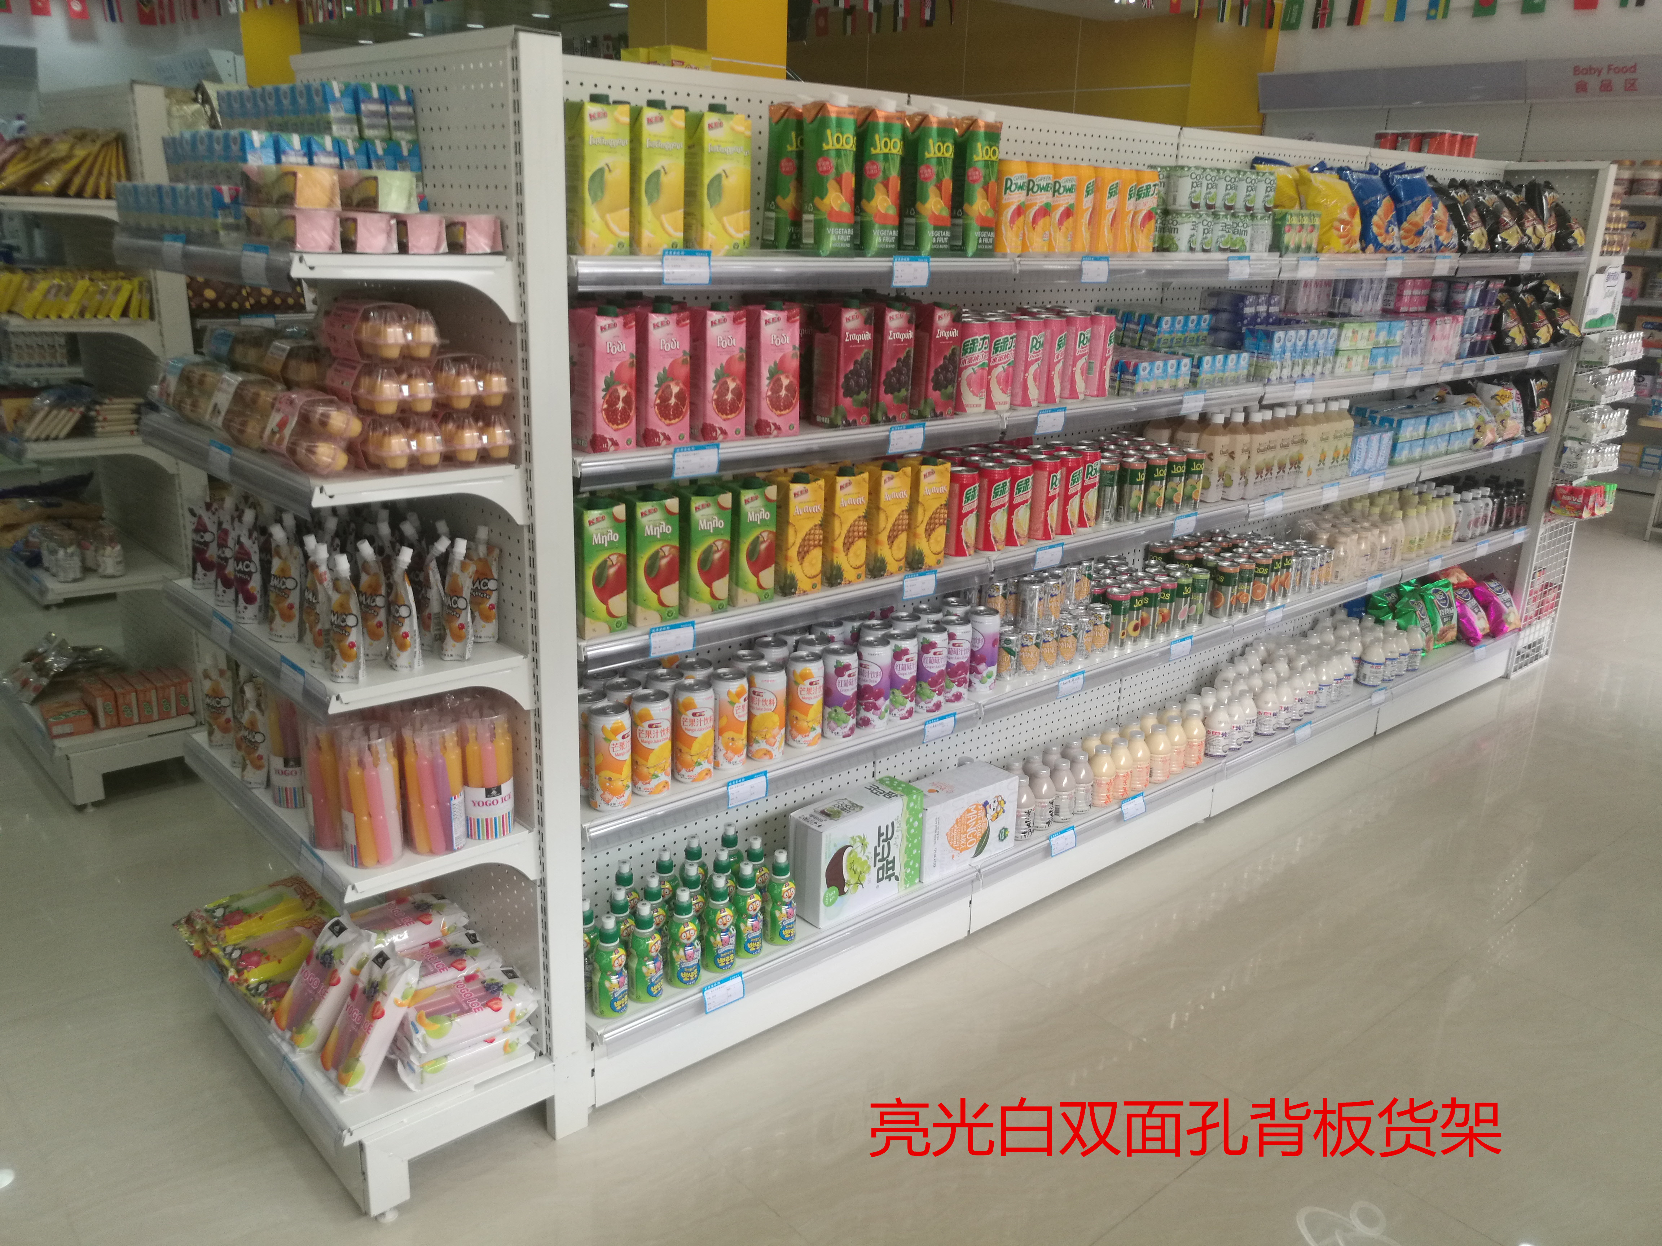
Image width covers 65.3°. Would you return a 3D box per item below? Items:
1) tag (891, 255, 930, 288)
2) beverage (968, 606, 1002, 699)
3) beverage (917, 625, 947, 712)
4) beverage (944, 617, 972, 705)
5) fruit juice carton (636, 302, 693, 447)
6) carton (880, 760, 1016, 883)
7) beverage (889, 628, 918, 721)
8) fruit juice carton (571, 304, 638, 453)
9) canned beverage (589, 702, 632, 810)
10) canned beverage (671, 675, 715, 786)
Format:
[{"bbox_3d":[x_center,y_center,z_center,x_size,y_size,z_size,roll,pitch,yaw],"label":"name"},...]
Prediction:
[{"bbox_3d":[0.134,-0.584,2.155,0.084,0.048,0.005,-13,28,-39],"label":"tag"},{"bbox_3d":[0.312,0.056,2.682,0.066,0.168,0.066,2,18,-1],"label":"beverage"},{"bbox_3d":[0.197,0.089,2.519,0.066,0.168,0.066,2,18,-1],"label":"beverage"},{"bbox_3d":[0.249,0.072,2.611,0.066,0.167,0.066,2,17,-1],"label":"beverage"},{"bbox_3d":[-0.271,-0.387,2.003,0.072,0.213,0.073,-12,22,-37],"label":"fruit juice carton"},{"bbox_3d":[0.259,0.409,2.707,0.272,0.166,0.102,-13,23,-39],"label":"carton"},{"bbox_3d":[0.131,0.101,2.474,0.066,0.168,0.066,2,18,-1],"label":"beverage"},{"bbox_3d":[-0.337,-0.361,1.903,0.073,0.208,0.073,-13,23,-39],"label":"fruit juice carton"},{"bbox_3d":[-0.354,0.216,2.083,0.067,0.166,0.067,2,17,-1],"label":"canned beverage"},{"bbox_3d":[-0.232,0.184,2.201,0.067,0.166,0.067,2,17,-1],"label":"canned beverage"}]

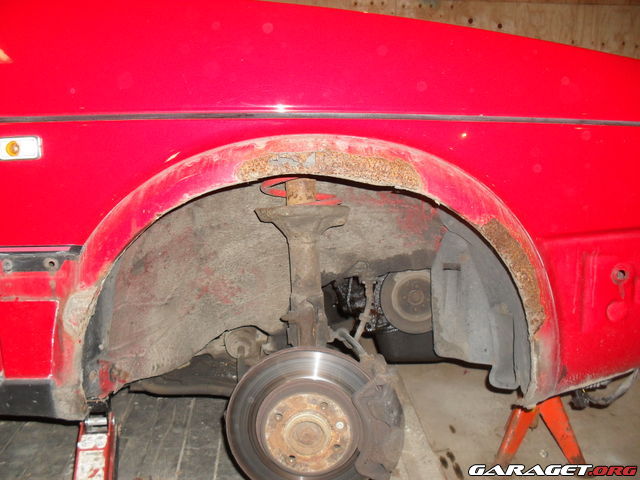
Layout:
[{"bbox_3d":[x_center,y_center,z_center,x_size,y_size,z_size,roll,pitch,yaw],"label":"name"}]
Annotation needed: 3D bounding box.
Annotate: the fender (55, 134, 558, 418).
[{"bbox_3d":[-0.011,0.051,0.950,0.751,0.408,0.090,-1,12,-5],"label":"fender"}]

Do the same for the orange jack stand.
[{"bbox_3d":[0.499,0.337,1.455,0.215,0.300,0.200,3,12,14],"label":"orange jack stand"}]

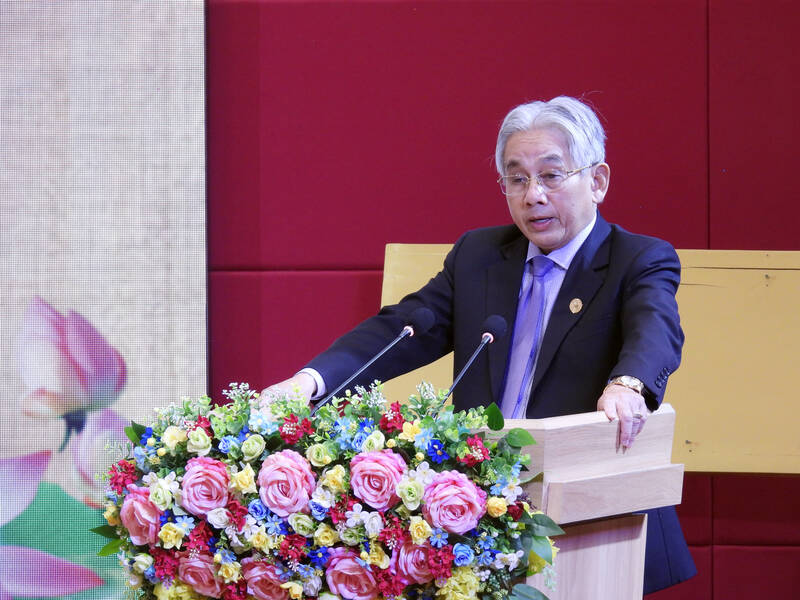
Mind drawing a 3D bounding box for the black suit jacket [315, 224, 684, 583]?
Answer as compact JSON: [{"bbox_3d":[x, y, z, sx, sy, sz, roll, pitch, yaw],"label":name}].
[{"bbox_3d":[0.190,0.165,11.030,0.530,0.630,0.660,0,2,27],"label":"black suit jacket"}]

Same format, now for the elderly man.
[{"bbox_3d":[0.180,0.460,11.020,0.550,1.600,0.740,0,2,27],"label":"elderly man"}]

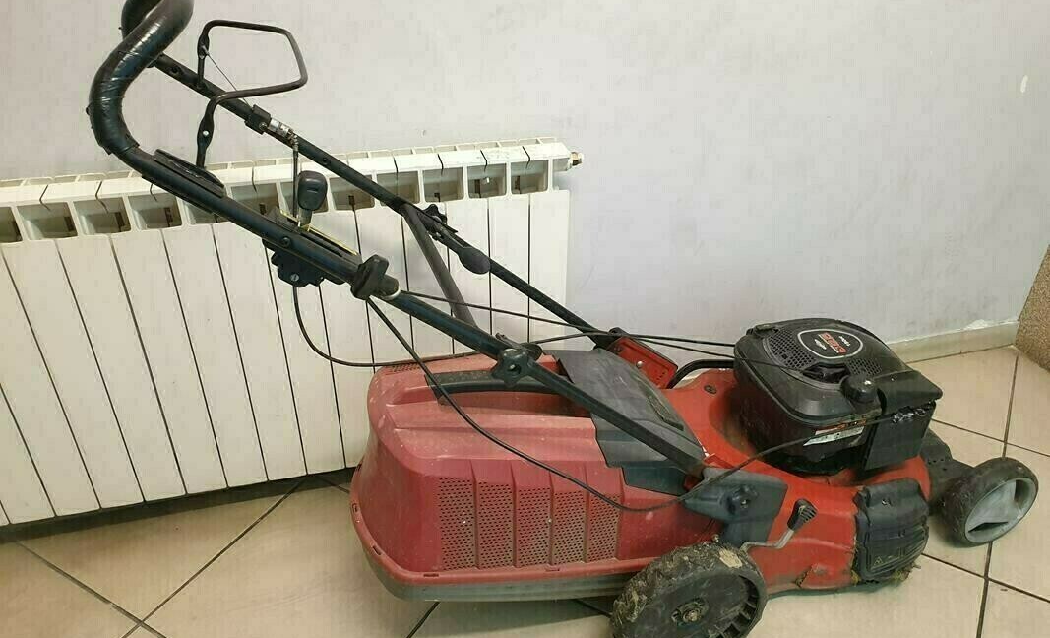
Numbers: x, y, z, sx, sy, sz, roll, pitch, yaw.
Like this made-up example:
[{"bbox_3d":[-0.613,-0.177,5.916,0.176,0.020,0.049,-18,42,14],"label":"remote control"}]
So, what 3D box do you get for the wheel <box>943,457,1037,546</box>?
[{"bbox_3d":[0.919,0.365,1.568,0.205,0.205,0.056,-10,34,-14],"label":"wheel"}]

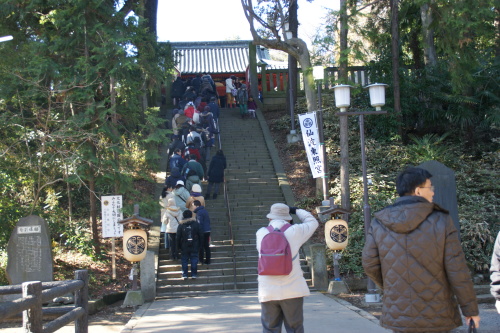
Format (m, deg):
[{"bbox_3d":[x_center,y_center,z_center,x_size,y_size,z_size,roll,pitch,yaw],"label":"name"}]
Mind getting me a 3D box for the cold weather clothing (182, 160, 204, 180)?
[{"bbox_3d":[-1.720,0.124,19.064,0.600,0.680,0.380,-2,-6,-4],"label":"cold weather clothing"}]

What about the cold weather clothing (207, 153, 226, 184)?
[{"bbox_3d":[-1.090,0.087,20.200,0.570,0.920,0.360,-2,-7,-5],"label":"cold weather clothing"}]

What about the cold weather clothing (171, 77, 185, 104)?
[{"bbox_3d":[-3.498,-3.649,30.400,0.640,1.420,0.460,-2,-6,-5],"label":"cold weather clothing"}]

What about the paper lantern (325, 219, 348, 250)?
[{"bbox_3d":[2.045,1.612,14.700,0.540,0.740,0.540,-2,-6,-6],"label":"paper lantern"}]

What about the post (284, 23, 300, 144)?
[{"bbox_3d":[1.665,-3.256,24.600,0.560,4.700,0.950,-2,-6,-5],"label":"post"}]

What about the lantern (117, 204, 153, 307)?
[{"bbox_3d":[-2.396,1.833,13.016,0.700,2.085,0.540,-1,-7,-9],"label":"lantern"}]

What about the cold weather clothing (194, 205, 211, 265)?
[{"bbox_3d":[-1.285,1.826,16.900,0.400,1.600,0.460,-4,-7,19],"label":"cold weather clothing"}]

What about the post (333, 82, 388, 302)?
[{"bbox_3d":[2.191,0.454,11.822,1.080,4.142,0.430,-3,-7,3],"label":"post"}]

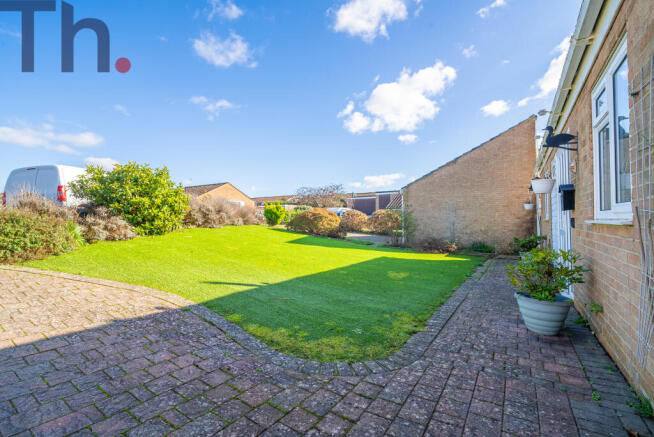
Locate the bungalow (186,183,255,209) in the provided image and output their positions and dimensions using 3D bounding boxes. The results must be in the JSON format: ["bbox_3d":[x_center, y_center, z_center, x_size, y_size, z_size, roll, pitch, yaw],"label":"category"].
[{"bbox_3d":[-16.030,-2.080,38.230,10.500,4.600,7.700,0,0,37],"label":"bungalow"}]

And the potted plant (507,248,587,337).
[{"bbox_3d":[1.935,0.630,2.600,0.560,0.720,0.540,0,0,37],"label":"potted plant"}]

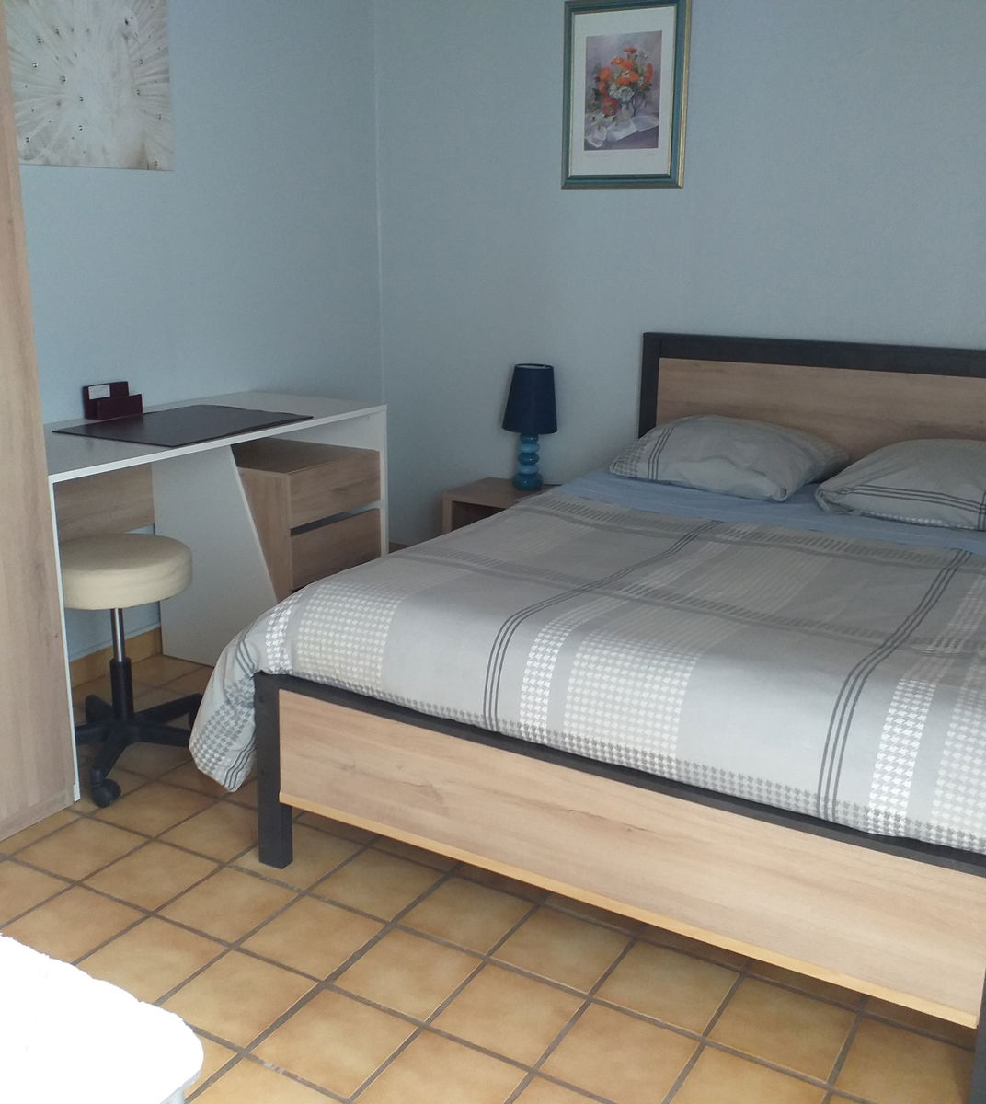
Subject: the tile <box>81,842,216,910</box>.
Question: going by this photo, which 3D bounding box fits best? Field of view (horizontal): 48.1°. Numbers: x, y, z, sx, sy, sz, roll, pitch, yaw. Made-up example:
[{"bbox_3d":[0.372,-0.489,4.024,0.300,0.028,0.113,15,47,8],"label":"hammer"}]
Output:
[{"bbox_3d":[-0.697,0.666,2.269,0.195,0.010,0.195,9,17,28],"label":"tile"}]

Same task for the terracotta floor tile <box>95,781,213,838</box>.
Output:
[{"bbox_3d":[-0.790,0.606,2.581,0.195,0.012,0.195,9,17,28],"label":"terracotta floor tile"}]

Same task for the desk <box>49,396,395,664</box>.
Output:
[{"bbox_3d":[-0.892,0.027,3.180,0.547,0.788,1.282,9,17,29],"label":"desk"}]

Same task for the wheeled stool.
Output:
[{"bbox_3d":[-0.915,0.257,2.726,0.530,0.541,0.530,9,17,28],"label":"wheeled stool"}]

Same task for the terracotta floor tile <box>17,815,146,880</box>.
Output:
[{"bbox_3d":[-0.878,0.635,2.370,0.195,0.010,0.195,9,17,28],"label":"terracotta floor tile"}]

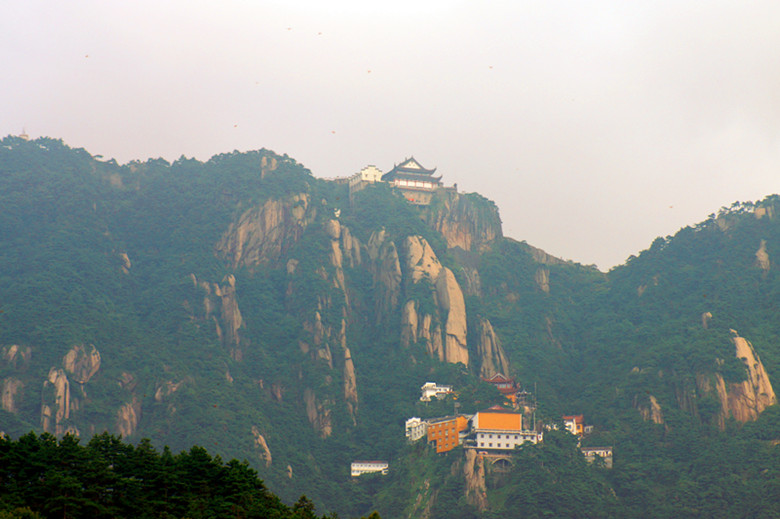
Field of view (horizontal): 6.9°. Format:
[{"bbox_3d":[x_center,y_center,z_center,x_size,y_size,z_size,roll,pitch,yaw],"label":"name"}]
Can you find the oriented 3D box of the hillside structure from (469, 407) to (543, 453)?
[{"bbox_3d":[46.943,69.093,2640.000,28.000,18.000,15.000,2,-12,-9],"label":"hillside structure"}]

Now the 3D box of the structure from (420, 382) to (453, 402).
[{"bbox_3d":[19.257,55.079,2690.000,12.300,7.800,8.000,1,-12,-3],"label":"structure"}]

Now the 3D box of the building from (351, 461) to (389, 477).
[{"bbox_3d":[-8.269,84.300,2620.000,15.000,6.300,7.500,0,-12,-2],"label":"building"}]

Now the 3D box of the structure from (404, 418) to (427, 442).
[{"bbox_3d":[10.852,69.616,2660.000,6.000,9.300,8.500,11,-16,-44],"label":"structure"}]

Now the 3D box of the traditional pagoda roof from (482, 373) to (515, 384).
[{"bbox_3d":[45.100,49.464,2700.000,12.500,4.800,11.000,1,-12,-3],"label":"traditional pagoda roof"}]

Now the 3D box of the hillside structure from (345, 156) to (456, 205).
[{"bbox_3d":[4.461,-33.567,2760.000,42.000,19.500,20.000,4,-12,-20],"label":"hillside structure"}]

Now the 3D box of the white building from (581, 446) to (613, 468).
[{"bbox_3d":[83.928,80.473,2640.000,12.500,8.300,7.500,-1,-12,5],"label":"white building"}]

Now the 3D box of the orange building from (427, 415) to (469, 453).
[{"bbox_3d":[23.458,70.987,2650.000,7.500,13.000,17.500,11,-16,-43],"label":"orange building"}]

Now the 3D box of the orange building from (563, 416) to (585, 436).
[{"bbox_3d":[75.145,67.978,2660.000,8.300,8.300,7.000,0,-12,0],"label":"orange building"}]

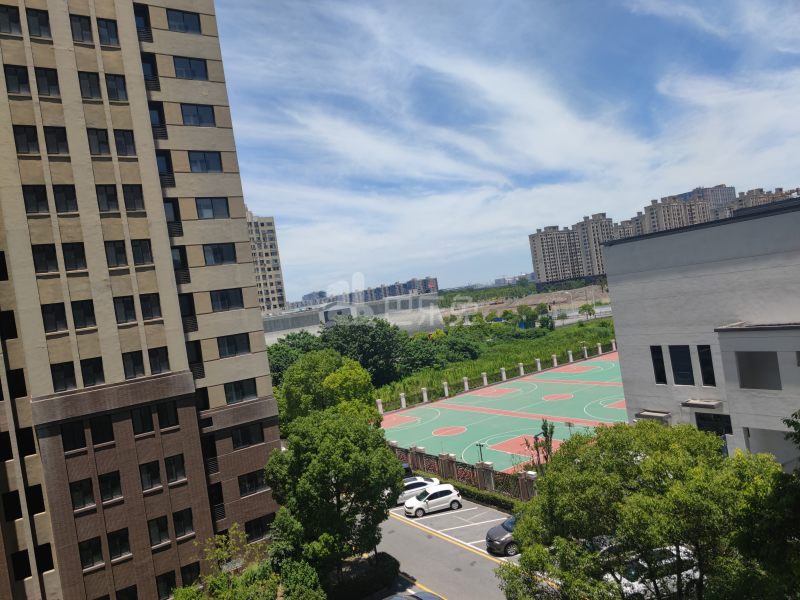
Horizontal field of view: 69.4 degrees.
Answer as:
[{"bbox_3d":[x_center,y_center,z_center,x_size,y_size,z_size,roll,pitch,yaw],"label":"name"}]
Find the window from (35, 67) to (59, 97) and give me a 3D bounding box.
[{"bbox_3d":[-17.409,-10.790,28.559,0.950,1.380,0.200,-9,0,-35],"label":"window"}]

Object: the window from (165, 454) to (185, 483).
[{"bbox_3d":[-12.157,9.145,31.360,0.982,1.398,0.150,-9,1,-35],"label":"window"}]

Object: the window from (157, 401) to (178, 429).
[{"bbox_3d":[-12.385,6.107,30.801,0.935,1.344,0.150,-9,1,-35],"label":"window"}]

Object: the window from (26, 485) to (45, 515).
[{"bbox_3d":[-17.913,9.870,28.352,0.720,1.367,0.150,-9,1,-35],"label":"window"}]

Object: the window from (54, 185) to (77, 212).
[{"bbox_3d":[-16.823,-5.099,29.080,0.954,1.379,0.150,-9,1,-35],"label":"window"}]

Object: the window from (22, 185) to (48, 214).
[{"bbox_3d":[-18.054,-4.975,28.702,0.970,1.366,0.150,-9,1,-35],"label":"window"}]

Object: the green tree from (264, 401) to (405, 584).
[{"bbox_3d":[-3.600,10.800,33.100,7.700,9.500,7.500,-9,1,-35],"label":"green tree"}]

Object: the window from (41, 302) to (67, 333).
[{"bbox_3d":[-16.738,0.893,28.046,0.956,1.367,0.150,-9,1,-35],"label":"window"}]

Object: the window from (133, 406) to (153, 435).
[{"bbox_3d":[-13.632,6.372,30.587,0.974,1.398,0.150,-9,1,-35],"label":"window"}]

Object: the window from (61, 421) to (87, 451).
[{"bbox_3d":[-16.129,6.696,28.501,0.971,1.379,0.150,-9,1,-35],"label":"window"}]

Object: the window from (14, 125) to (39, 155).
[{"bbox_3d":[-18.308,-7.844,28.367,0.955,1.365,0.140,-9,1,-35],"label":"window"}]

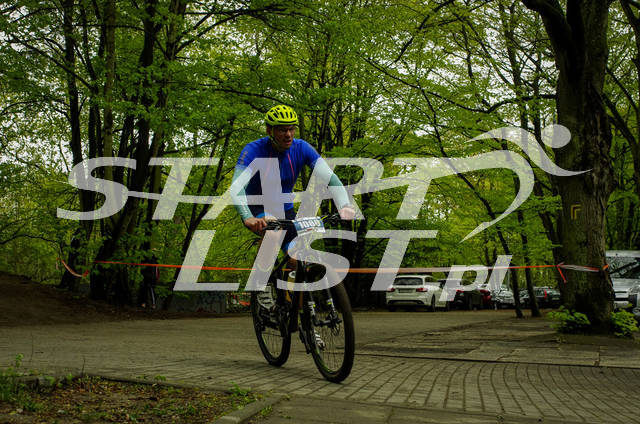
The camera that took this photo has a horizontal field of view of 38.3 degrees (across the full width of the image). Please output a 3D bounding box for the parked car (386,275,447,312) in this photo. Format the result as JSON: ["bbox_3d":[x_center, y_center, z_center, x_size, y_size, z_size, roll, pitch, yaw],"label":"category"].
[{"bbox_3d":[4.379,3.544,39.865,1.800,1.460,4.580,-2,-5,20],"label":"parked car"}]

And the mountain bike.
[{"bbox_3d":[-0.166,0.550,6.116,0.740,1.050,1.860,-6,-2,-21],"label":"mountain bike"}]

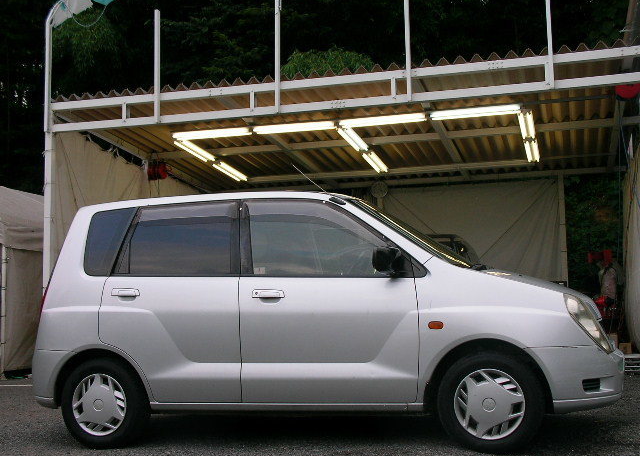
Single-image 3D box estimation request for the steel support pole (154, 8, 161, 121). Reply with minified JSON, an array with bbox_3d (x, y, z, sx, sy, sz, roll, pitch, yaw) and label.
[{"bbox_3d":[-2.115,-2.113,11.320,0.060,1.510,0.060,-3,-7,15],"label":"steel support pole"}]

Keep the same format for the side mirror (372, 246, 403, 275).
[{"bbox_3d":[0.390,0.188,5.019,0.130,0.155,0.190,-3,-7,15],"label":"side mirror"}]

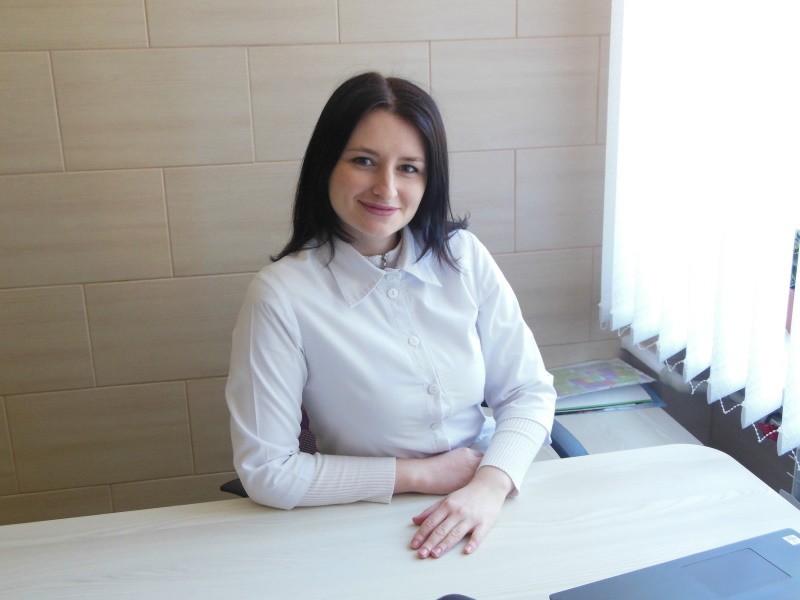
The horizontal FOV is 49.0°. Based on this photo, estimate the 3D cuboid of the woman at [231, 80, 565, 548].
[{"bbox_3d":[-0.006,0.320,1.333,0.510,1.280,0.640,-8,16,-21],"label":"woman"}]

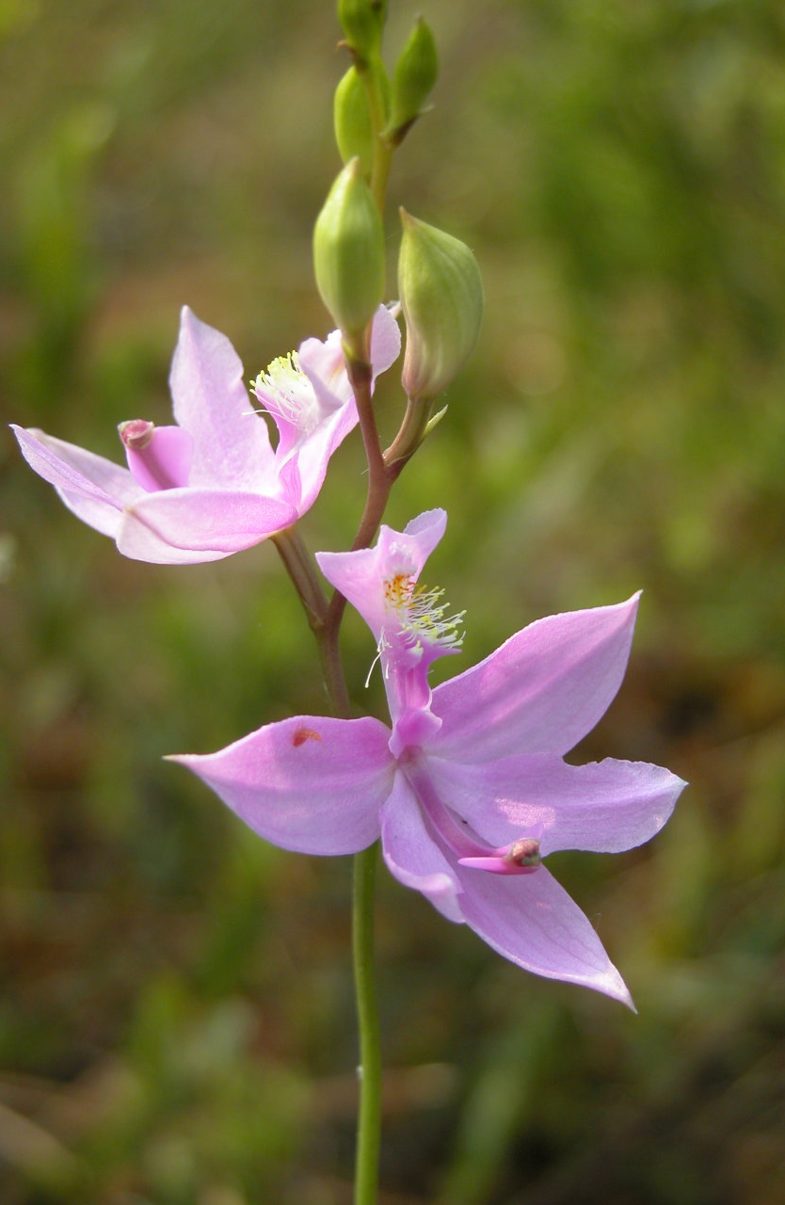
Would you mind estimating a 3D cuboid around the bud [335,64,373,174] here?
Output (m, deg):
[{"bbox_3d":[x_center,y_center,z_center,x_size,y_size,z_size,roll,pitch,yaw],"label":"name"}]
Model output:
[{"bbox_3d":[-0.002,-0.038,0.274,0.004,0.009,0.004,-3,12,1],"label":"bud"}]

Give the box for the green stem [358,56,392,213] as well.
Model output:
[{"bbox_3d":[-0.001,-0.036,0.271,0.002,0.012,0.002,-7,9,1],"label":"green stem"}]

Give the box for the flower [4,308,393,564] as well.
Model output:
[{"bbox_3d":[-0.015,-0.013,0.272,0.028,0.018,0.025,-9,12,-16],"label":"flower"}]

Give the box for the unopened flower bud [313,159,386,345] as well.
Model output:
[{"bbox_3d":[-0.003,-0.027,0.267,0.005,0.014,0.005,-1,9,0],"label":"unopened flower bud"}]

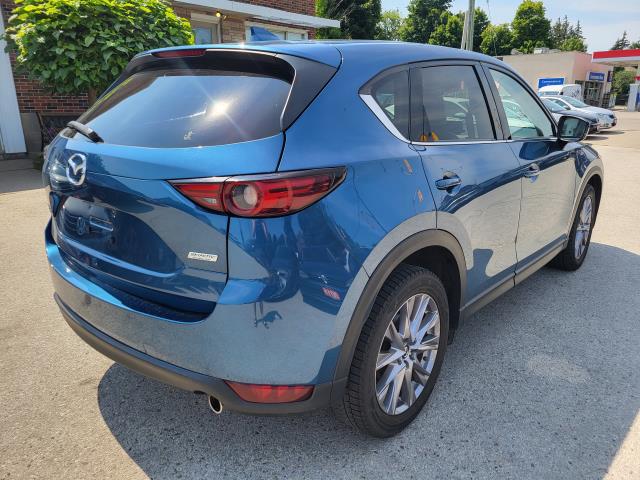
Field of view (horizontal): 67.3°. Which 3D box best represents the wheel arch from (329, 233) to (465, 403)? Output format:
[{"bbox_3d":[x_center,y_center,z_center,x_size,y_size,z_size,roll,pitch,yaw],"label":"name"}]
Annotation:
[{"bbox_3d":[0.320,0.233,1.945,0.140,0.520,0.980,12,20,40],"label":"wheel arch"}]

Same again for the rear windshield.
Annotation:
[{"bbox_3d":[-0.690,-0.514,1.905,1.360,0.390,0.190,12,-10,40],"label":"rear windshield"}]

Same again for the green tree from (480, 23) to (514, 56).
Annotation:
[{"bbox_3d":[18.595,-18.020,51.254,4.200,9.500,4.200,12,20,40],"label":"green tree"}]

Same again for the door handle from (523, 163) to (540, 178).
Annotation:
[{"bbox_3d":[1.215,-0.393,2.744,0.055,0.055,0.220,12,20,40],"label":"door handle"}]

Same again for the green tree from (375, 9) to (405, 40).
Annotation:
[{"bbox_3d":[6.824,-17.875,48.481,6.000,9.818,6.000,2,16,7],"label":"green tree"}]

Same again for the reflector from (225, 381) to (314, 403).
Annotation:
[{"bbox_3d":[-0.169,0.503,1.602,0.302,0.075,0.060,1,15,7],"label":"reflector"}]

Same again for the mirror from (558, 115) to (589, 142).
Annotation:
[{"bbox_3d":[1.607,-0.702,3.030,0.200,0.165,0.130,12,20,40],"label":"mirror"}]

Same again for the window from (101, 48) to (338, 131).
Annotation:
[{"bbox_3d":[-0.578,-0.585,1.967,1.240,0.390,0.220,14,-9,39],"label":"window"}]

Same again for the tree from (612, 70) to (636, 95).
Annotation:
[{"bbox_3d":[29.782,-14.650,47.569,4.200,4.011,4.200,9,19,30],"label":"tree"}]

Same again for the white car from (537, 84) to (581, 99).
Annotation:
[{"bbox_3d":[14.242,-8.055,28.660,1.900,2.050,4.700,12,20,35],"label":"white car"}]

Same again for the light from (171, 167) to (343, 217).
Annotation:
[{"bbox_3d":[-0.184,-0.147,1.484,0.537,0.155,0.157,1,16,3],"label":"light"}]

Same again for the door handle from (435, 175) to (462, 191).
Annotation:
[{"bbox_3d":[0.524,-0.233,1.953,0.050,0.050,0.195,14,21,39],"label":"door handle"}]

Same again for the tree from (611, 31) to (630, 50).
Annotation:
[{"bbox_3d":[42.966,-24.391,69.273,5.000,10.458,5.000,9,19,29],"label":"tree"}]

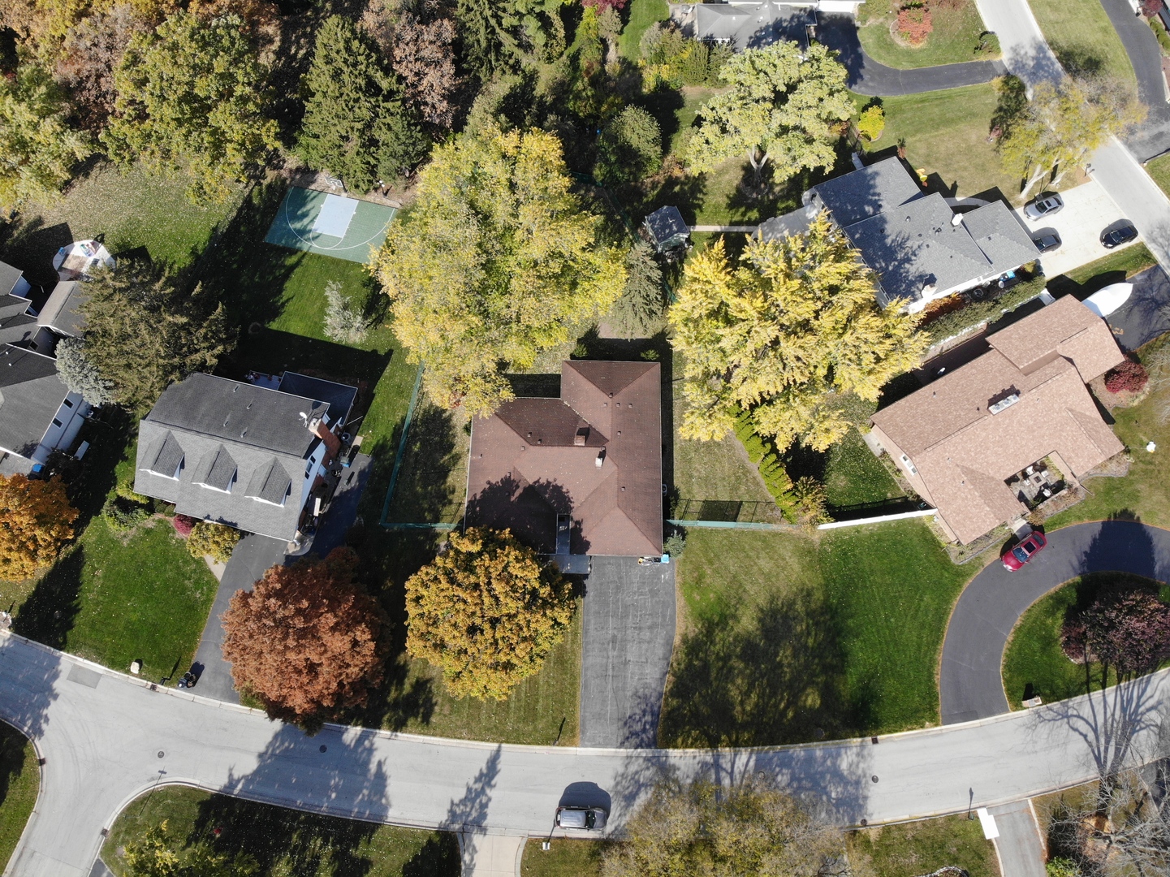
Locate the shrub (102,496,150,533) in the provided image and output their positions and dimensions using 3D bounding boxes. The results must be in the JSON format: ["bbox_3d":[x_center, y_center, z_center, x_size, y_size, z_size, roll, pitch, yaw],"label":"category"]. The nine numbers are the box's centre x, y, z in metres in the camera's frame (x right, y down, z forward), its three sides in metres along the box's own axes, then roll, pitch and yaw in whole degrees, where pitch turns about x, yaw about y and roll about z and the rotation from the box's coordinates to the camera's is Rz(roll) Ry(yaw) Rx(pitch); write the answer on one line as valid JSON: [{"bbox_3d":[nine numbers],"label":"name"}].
[{"bbox_3d":[-44.555,7.318,78.837,4.636,1.600,3.781,0,67,0],"label":"shrub"}]

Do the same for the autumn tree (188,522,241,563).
[{"bbox_3d":[-35.964,10.100,78.996,4.990,3.800,4.100,0,68,-1],"label":"autumn tree"}]

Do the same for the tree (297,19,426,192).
[{"bbox_3d":[-26.674,-39.581,90.633,14.200,17.153,14.200,0,67,0],"label":"tree"}]

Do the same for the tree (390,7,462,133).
[{"bbox_3d":[-17.869,-40.541,92.722,8.600,16.000,12.000,0,68,-1],"label":"tree"}]

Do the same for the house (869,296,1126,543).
[{"bbox_3d":[43.927,-2.626,82.022,27.800,5.000,16.300,-27,70,-11],"label":"house"}]

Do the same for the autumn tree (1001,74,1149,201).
[{"bbox_3d":[52.822,-32.115,90.046,14.300,16.500,13.000,0,68,-1],"label":"autumn tree"}]

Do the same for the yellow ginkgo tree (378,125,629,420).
[{"bbox_3d":[-8.538,-16.853,82.660,25.000,17.500,31.500,0,68,-1],"label":"yellow ginkgo tree"}]

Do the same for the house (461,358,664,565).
[{"bbox_3d":[-1.831,2.014,79.634,18.800,5.000,21.200,1,67,0],"label":"house"}]

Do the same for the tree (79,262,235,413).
[{"bbox_3d":[-43.010,-11.296,78.172,13.083,17.513,13.083,0,67,0],"label":"tree"}]

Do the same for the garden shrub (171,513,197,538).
[{"bbox_3d":[-38.818,8.364,78.548,2.343,1.400,2.451,0,67,0],"label":"garden shrub"}]

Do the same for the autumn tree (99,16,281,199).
[{"bbox_3d":[-42.692,-35.529,89.874,17.800,17.000,22.000,0,68,-1],"label":"autumn tree"}]

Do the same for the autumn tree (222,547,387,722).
[{"bbox_3d":[-22.550,16.817,67.505,13.059,15.300,13.059,0,67,0],"label":"autumn tree"}]

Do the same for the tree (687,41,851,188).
[{"bbox_3d":[20.185,-34.503,90.025,18.160,17.500,15.600,0,68,-1],"label":"tree"}]

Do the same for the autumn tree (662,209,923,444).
[{"bbox_3d":[20.344,-9.871,80.006,24.610,18.000,24.820,0,68,-1],"label":"autumn tree"}]

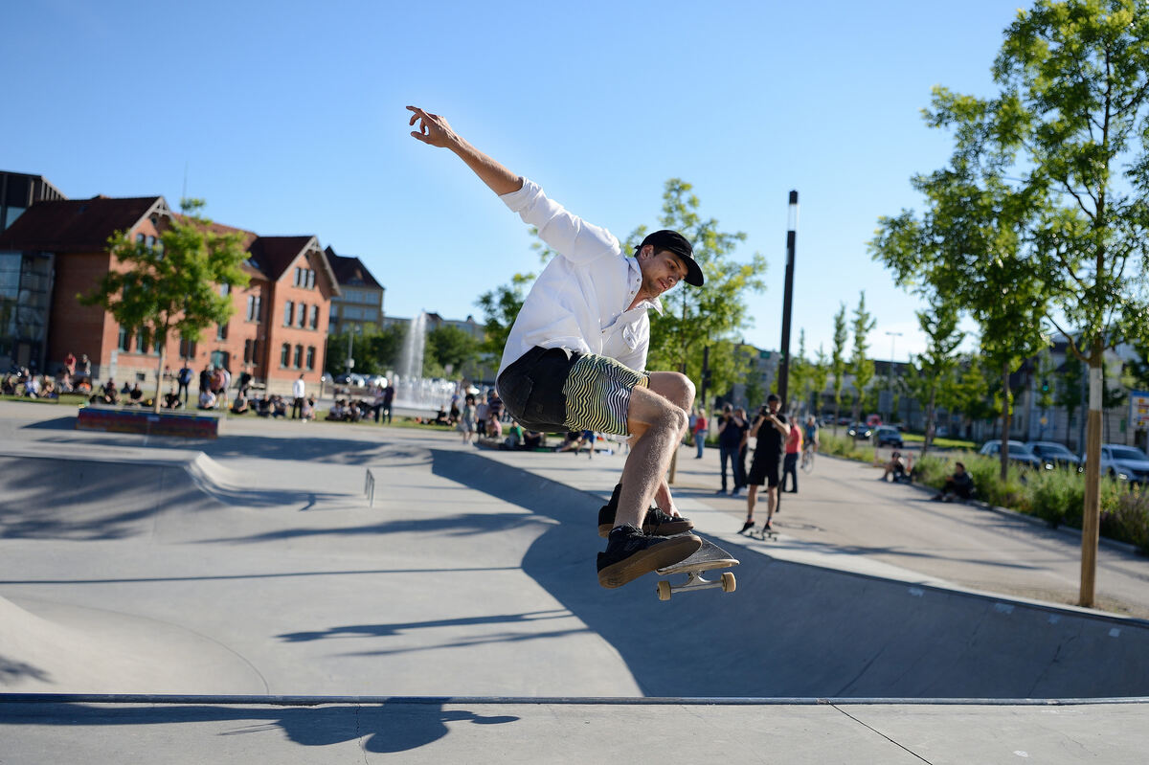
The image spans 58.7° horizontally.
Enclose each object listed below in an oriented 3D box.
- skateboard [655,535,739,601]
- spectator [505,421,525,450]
[{"bbox_3d":[0.301,0.506,2.909,0.210,0.130,0.810,-6,0,-5],"label":"skateboard"},{"bbox_3d":[-1.917,1.702,32.700,0.600,0.870,0.700,2,-1,34],"label":"spectator"}]

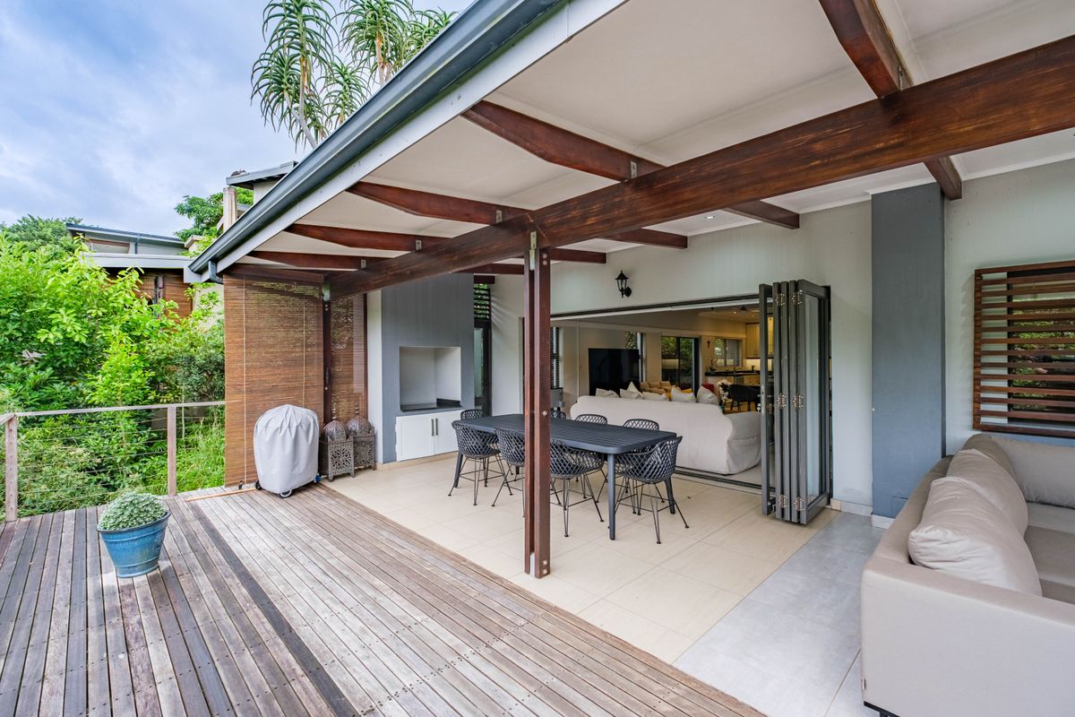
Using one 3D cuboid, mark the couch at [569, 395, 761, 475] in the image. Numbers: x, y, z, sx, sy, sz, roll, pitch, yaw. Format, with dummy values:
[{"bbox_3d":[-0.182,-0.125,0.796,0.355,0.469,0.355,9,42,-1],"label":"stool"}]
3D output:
[{"bbox_3d":[1.786,1.009,6.808,0.980,0.840,2.650,0,0,-44],"label":"couch"}]

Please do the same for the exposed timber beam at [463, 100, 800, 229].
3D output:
[{"bbox_3d":[1.144,-1.129,3.094,3.930,0.180,0.065,-8,6,-43],"label":"exposed timber beam"}]

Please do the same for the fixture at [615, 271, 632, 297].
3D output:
[{"bbox_3d":[1.103,-0.950,5.738,0.230,0.345,0.180,0,0,-44],"label":"fixture"}]

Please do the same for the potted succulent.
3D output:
[{"bbox_3d":[-2.768,1.217,3.096,0.385,0.490,0.385,0,0,-44],"label":"potted succulent"}]

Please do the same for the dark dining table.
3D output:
[{"bbox_3d":[0.175,1.073,4.582,1.000,0.740,2.200,0,0,-44],"label":"dark dining table"}]

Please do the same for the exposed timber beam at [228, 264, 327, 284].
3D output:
[{"bbox_3d":[-3.067,-0.992,5.292,1.060,0.130,0.070,0,0,-44],"label":"exposed timber beam"}]

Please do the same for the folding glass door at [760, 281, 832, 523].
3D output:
[{"bbox_3d":[2.468,0.362,4.271,0.830,2.140,0.360,0,0,-44],"label":"folding glass door"}]

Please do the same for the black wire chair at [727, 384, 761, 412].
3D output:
[{"bbox_3d":[4.819,1.045,10.500,0.600,0.820,0.620,0,0,-44],"label":"black wire chair"}]

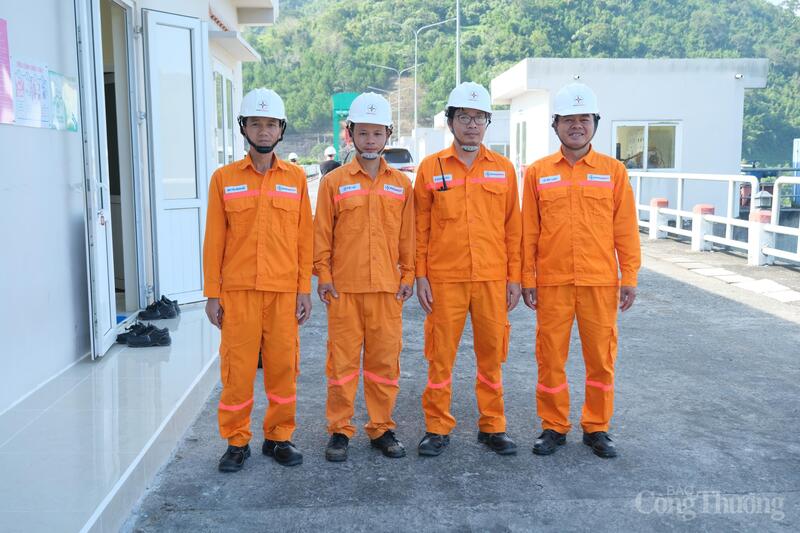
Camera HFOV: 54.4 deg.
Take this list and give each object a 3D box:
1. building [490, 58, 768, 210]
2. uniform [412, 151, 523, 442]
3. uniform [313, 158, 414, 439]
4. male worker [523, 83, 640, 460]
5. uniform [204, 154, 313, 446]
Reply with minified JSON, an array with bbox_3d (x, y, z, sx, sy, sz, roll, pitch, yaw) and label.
[{"bbox_3d":[6.235,-3.601,22.671,6.305,4.128,5.000,-1,7,-4],"label":"building"},{"bbox_3d":[0.327,0.123,3.769,0.490,1.411,0.270,-1,7,-3],"label":"uniform"},{"bbox_3d":[-0.175,0.161,3.719,0.465,1.351,0.270,-1,7,-4],"label":"uniform"},{"bbox_3d":[0.844,0.017,3.690,0.565,1.735,0.310,0,7,8],"label":"male worker"},{"bbox_3d":[-0.642,0.167,3.636,0.510,1.368,0.270,-1,7,-5],"label":"uniform"}]

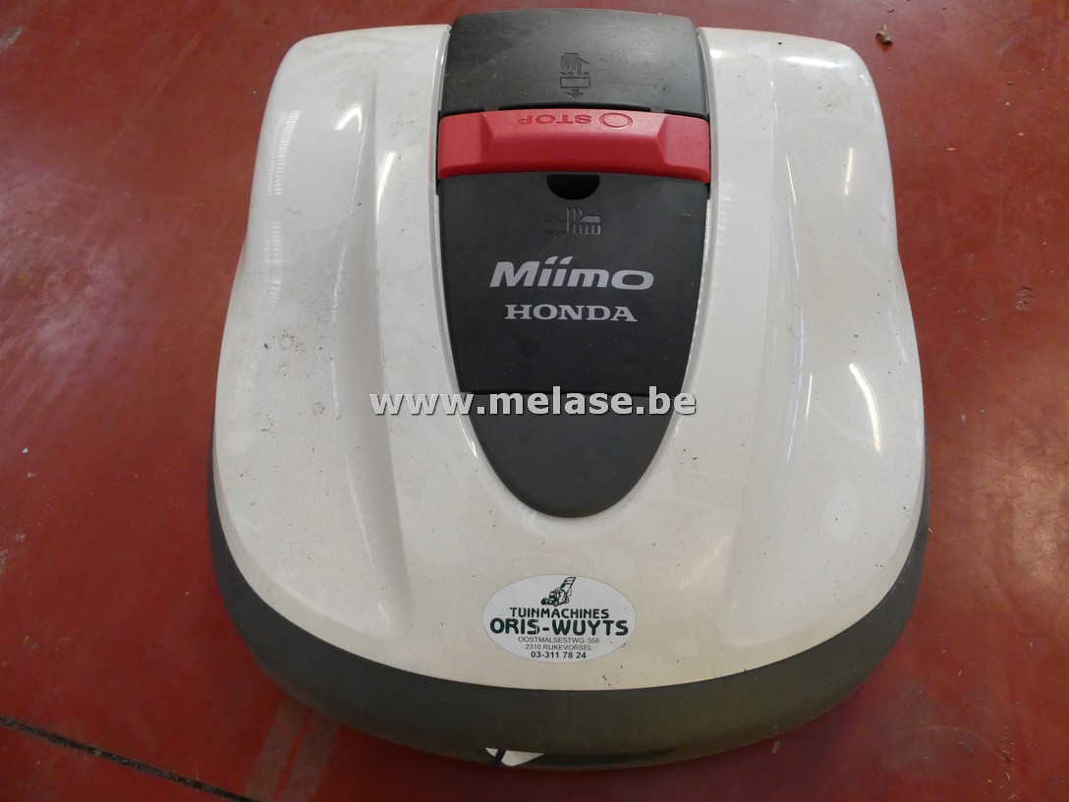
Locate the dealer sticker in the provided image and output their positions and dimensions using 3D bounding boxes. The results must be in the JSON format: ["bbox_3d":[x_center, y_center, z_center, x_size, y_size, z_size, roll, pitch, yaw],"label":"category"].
[{"bbox_3d":[0.015,0.135,0.460,0.096,0.003,0.055,1,87,0],"label":"dealer sticker"}]

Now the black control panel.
[{"bbox_3d":[0.029,-0.161,0.545,0.212,0.084,0.493,1,62,1],"label":"black control panel"}]

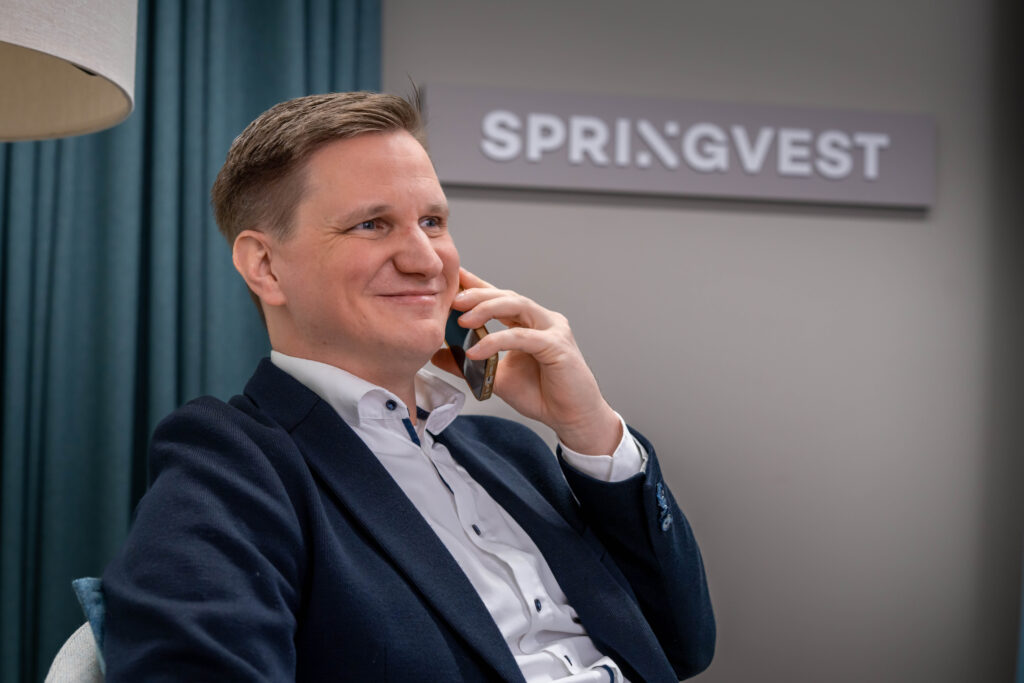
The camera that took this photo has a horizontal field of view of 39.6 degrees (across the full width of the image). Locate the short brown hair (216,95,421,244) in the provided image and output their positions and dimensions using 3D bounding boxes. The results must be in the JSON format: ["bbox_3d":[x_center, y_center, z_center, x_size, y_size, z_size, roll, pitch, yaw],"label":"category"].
[{"bbox_3d":[-0.174,-0.145,1.300,0.205,0.172,0.168,-8,-2,41],"label":"short brown hair"}]

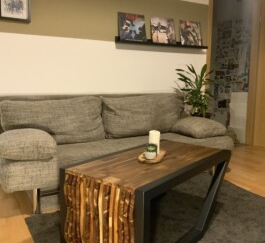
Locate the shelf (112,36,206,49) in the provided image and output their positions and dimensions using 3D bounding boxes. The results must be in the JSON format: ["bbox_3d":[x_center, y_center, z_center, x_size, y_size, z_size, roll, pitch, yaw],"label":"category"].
[{"bbox_3d":[0.361,-0.867,3.260,1.160,0.070,0.120,-4,9,-29],"label":"shelf"}]

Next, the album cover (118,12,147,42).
[{"bbox_3d":[0.003,-0.968,3.068,0.310,0.305,0.014,-4,-4,-29],"label":"album cover"}]

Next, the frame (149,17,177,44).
[{"bbox_3d":[0.348,-0.992,3.256,0.310,0.305,0.014,-4,-4,-29],"label":"frame"}]

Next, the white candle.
[{"bbox_3d":[0.133,0.129,1.781,0.066,0.133,0.066,0,8,0],"label":"white candle"}]

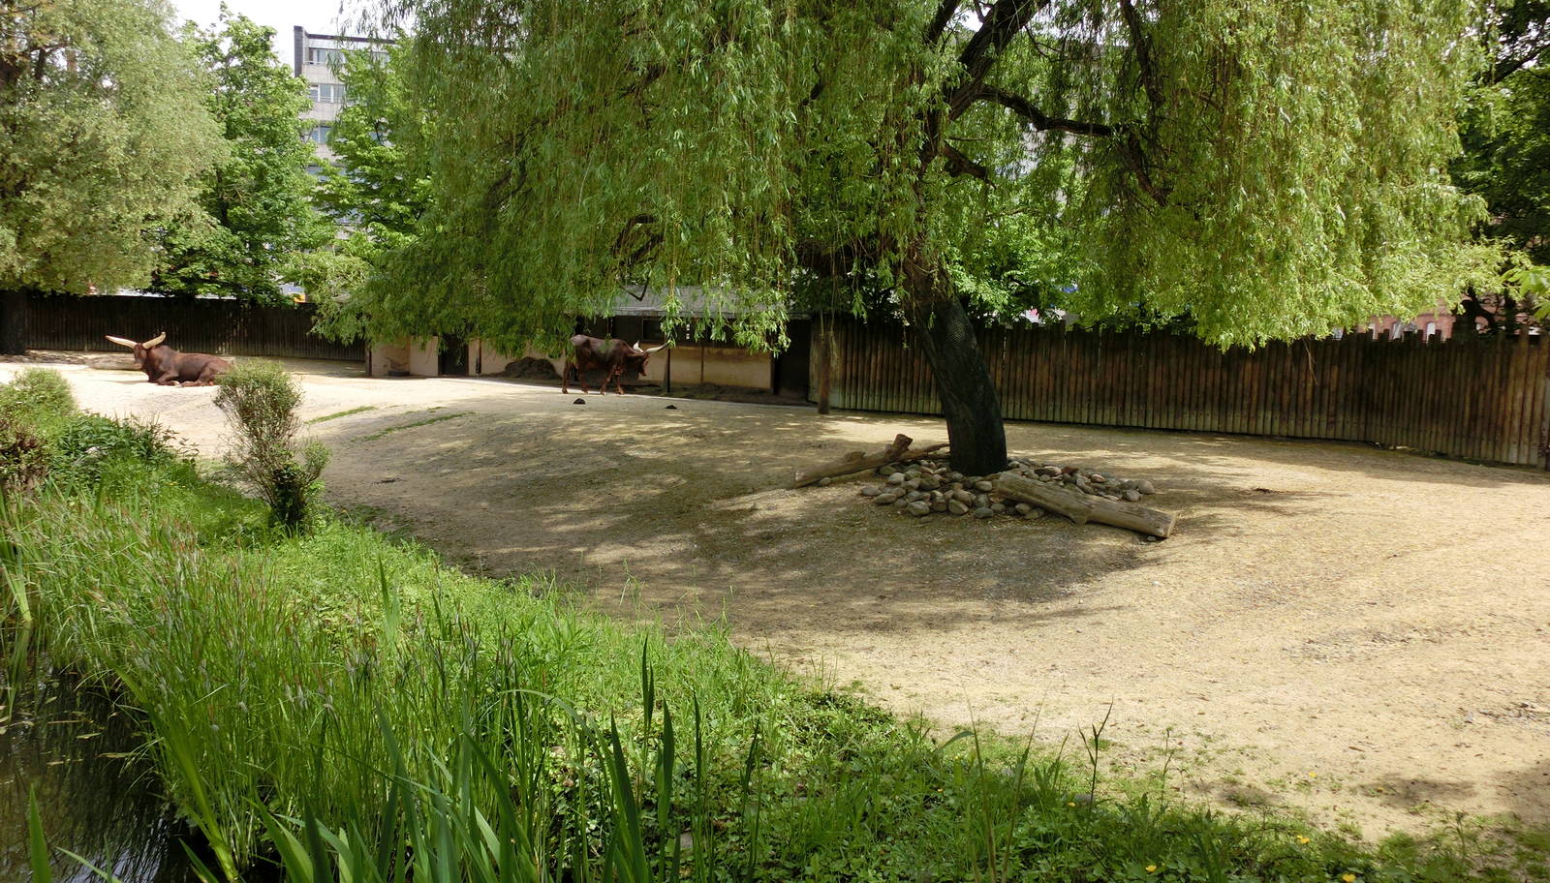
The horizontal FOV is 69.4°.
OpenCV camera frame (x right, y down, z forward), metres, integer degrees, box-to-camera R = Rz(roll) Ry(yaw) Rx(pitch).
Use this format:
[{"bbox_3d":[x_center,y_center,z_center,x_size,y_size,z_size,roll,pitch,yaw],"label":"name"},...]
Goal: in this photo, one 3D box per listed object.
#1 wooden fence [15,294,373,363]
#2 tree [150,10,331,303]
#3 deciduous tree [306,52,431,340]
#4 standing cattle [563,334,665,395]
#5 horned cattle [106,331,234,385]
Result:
[{"bbox_3d":[-20.012,-3.895,38.300,11.900,1.900,0.350,2,6,3],"label":"wooden fence"},{"bbox_3d":[-20.059,-9.746,42.000,6.200,12.600,6.200,2,6,0],"label":"tree"},{"bbox_3d":[-14.165,-8.439,39.500,5.000,11.000,5.000,2,6,0],"label":"deciduous tree"},{"bbox_3d":[-3.755,-1.772,26.000,2.200,1.380,0.850,0,6,-20],"label":"standing cattle"},{"bbox_3d":[-13.090,-1.793,24.200,2.250,1.120,1.150,-2,7,-37],"label":"horned cattle"}]

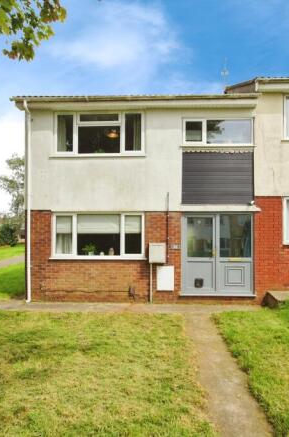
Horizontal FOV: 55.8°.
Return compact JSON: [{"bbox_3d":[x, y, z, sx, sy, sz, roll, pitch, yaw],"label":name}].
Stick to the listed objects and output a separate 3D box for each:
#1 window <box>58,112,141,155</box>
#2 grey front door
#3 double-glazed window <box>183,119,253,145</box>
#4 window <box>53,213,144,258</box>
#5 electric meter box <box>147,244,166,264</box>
[{"bbox_3d":[-1.169,-2.207,7.130,2.376,1.159,0.100,0,-1,2],"label":"window"},{"bbox_3d":[1.875,0.925,6.963,1.849,2.098,0.100,0,-1,2],"label":"grey front door"},{"bbox_3d":[1.910,-2.232,7.045,1.845,0.729,0.100,0,-1,2],"label":"double-glazed window"},{"bbox_3d":[-1.177,0.453,7.061,2.392,1.188,0.100,0,-1,2],"label":"window"},{"bbox_3d":[0.325,0.874,6.868,0.447,0.539,0.200,0,-1,2],"label":"electric meter box"}]

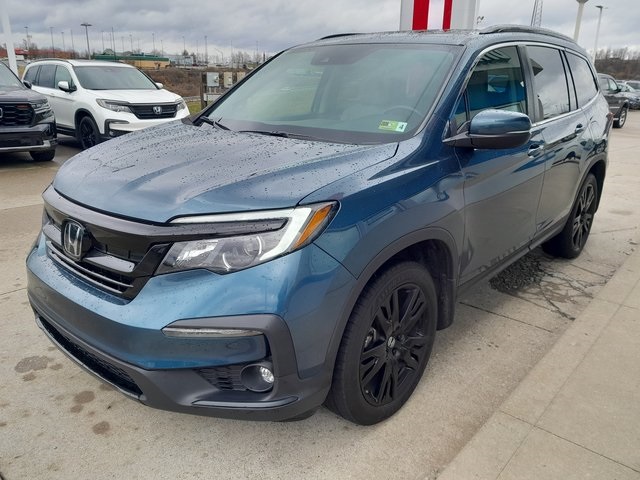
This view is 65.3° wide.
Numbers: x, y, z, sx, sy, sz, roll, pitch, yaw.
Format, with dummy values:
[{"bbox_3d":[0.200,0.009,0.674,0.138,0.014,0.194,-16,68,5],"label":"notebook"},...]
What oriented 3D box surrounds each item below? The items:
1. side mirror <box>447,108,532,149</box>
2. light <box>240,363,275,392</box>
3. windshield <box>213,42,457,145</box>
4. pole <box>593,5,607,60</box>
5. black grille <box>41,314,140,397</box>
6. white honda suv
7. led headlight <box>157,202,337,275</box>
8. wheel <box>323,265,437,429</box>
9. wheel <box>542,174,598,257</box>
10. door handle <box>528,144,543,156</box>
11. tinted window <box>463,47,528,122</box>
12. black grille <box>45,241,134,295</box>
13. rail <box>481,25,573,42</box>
[{"bbox_3d":[0.776,-0.514,2.295,0.280,0.190,0.250,14,22,40],"label":"side mirror"},{"bbox_3d":[-0.238,0.523,1.913,0.135,0.125,0.090,9,20,30],"label":"light"},{"bbox_3d":[-0.017,-0.855,2.826,1.500,0.180,0.880,15,57,39],"label":"windshield"},{"bbox_3d":[22.739,-15.389,41.044,0.900,6.960,0.450,9,20,26],"label":"pole"},{"bbox_3d":[-0.992,0.466,2.103,0.950,0.110,0.130,15,23,39],"label":"black grille"},{"bbox_3d":[-4.911,-3.031,11.045,4.980,1.780,2.060,16,23,39],"label":"white honda suv"},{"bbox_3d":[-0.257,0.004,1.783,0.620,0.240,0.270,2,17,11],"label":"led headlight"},{"bbox_3d":[0.248,0.429,2.223,0.245,0.745,0.745,14,22,40],"label":"wheel"},{"bbox_3d":[2.127,-0.222,4.233,0.250,0.750,0.750,15,23,39],"label":"wheel"},{"bbox_3d":[1.255,-0.522,2.913,0.055,0.050,0.220,15,23,39],"label":"door handle"},{"bbox_3d":[0.930,-0.822,2.683,0.070,0.470,0.870,-7,8,46],"label":"tinted window"},{"bbox_3d":[-0.967,0.120,2.034,0.800,0.135,0.100,14,22,40],"label":"black grille"},{"bbox_3d":[1.568,-1.461,3.610,0.080,0.110,1.950,14,22,40],"label":"rail"}]

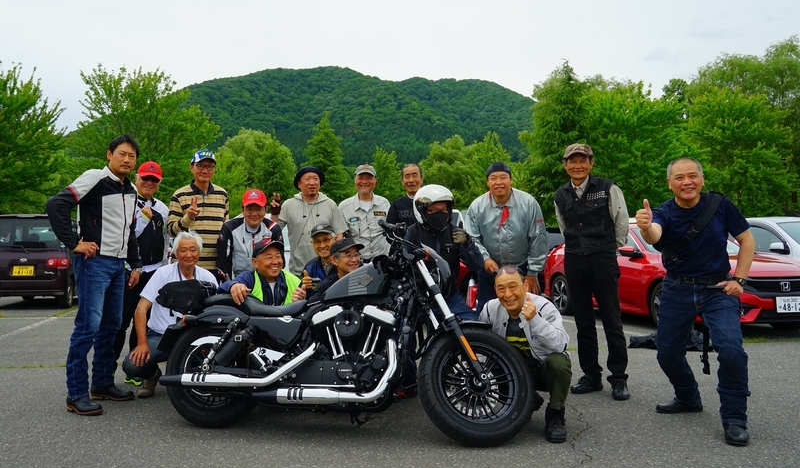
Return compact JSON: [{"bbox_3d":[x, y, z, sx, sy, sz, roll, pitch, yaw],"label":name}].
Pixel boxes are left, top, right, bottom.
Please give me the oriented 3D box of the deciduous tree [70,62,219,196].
[{"bbox_3d":[-8.192,-2.016,17.039,4.800,6.710,4.800,0,-1,0],"label":"deciduous tree"}]

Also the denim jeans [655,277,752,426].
[{"bbox_3d":[1.785,0.650,3.150,0.480,0.810,0.480,0,-2,34],"label":"denim jeans"}]

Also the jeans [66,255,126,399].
[{"bbox_3d":[-1.955,0.590,3.430,0.320,0.920,0.370,0,-1,23],"label":"jeans"}]

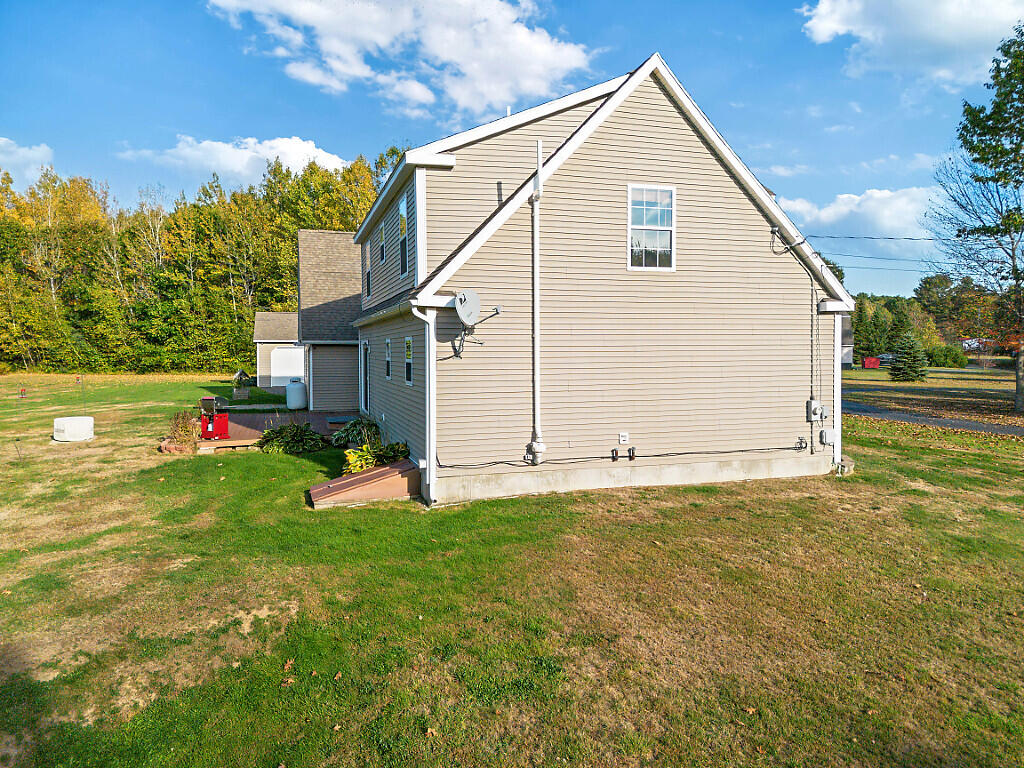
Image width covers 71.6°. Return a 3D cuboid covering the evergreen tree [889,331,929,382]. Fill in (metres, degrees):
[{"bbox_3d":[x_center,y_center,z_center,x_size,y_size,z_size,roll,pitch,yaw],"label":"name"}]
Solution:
[{"bbox_3d":[28.481,-1.975,51.000,2.800,3.800,2.800,-1,3,-17],"label":"evergreen tree"}]

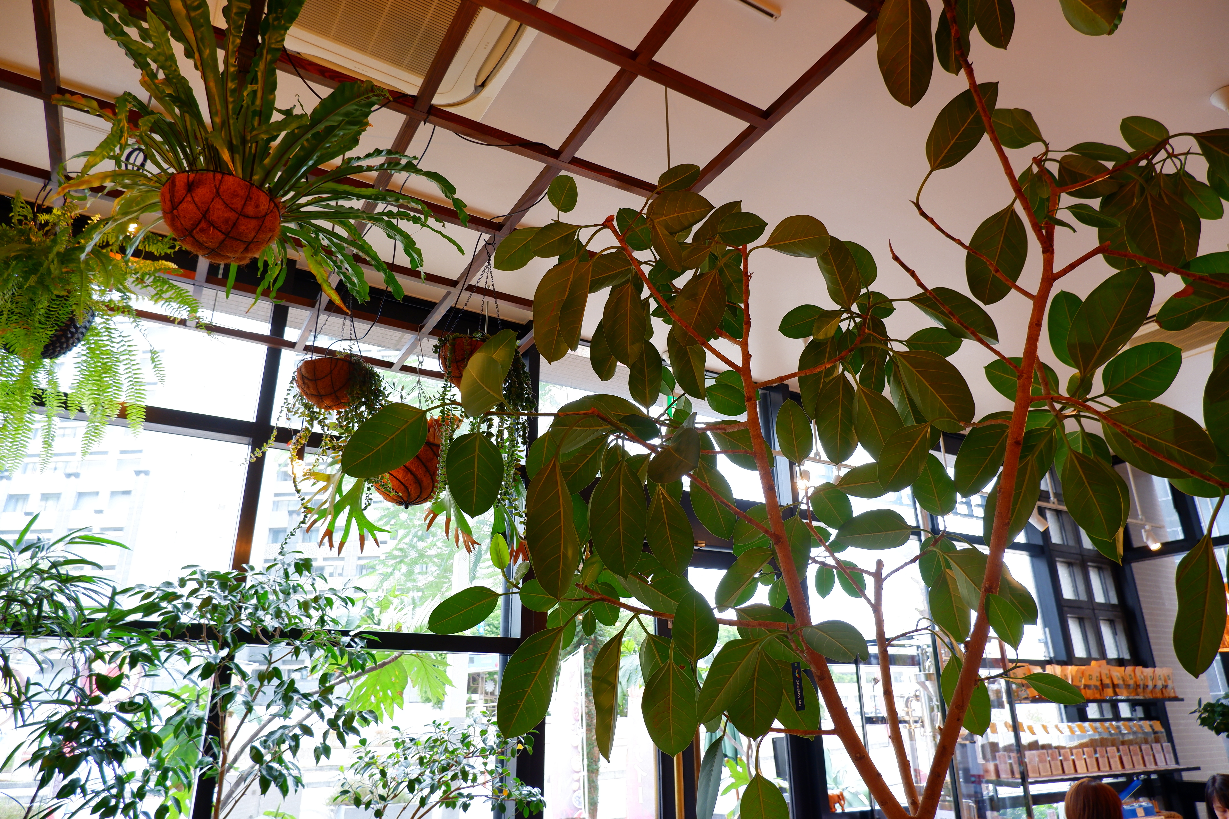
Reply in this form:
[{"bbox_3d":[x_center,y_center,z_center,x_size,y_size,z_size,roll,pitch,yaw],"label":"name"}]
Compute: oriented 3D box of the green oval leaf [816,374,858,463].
[{"bbox_3d":[0.345,0.013,1.200,0.065,0.141,0.040,3,0,16],"label":"green oval leaf"}]

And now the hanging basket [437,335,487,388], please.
[{"bbox_3d":[-0.460,-0.120,2.695,0.295,0.180,0.295,11,-24,-28],"label":"hanging basket"}]

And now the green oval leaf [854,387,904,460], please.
[{"bbox_3d":[0.401,0.026,1.200,0.069,0.143,0.040,-24,0,16],"label":"green oval leaf"}]

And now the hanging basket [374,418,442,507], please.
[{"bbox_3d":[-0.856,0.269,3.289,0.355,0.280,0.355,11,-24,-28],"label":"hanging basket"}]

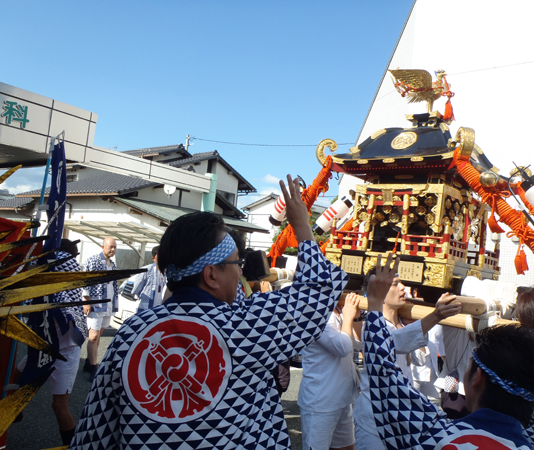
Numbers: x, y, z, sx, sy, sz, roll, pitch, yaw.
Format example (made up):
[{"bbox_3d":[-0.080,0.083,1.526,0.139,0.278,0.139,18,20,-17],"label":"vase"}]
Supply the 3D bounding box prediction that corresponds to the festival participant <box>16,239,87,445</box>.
[{"bbox_3d":[-1.696,0.939,3.750,0.650,1.650,0.550,6,-5,-11],"label":"festival participant"}]

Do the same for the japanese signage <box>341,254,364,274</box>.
[{"bbox_3d":[0.572,0.268,3.254,0.158,0.115,0.018,3,-5,44],"label":"japanese signage"}]

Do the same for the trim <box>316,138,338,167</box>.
[{"bbox_3d":[0.424,-0.509,3.458,0.160,0.205,0.055,7,-3,0],"label":"trim"}]

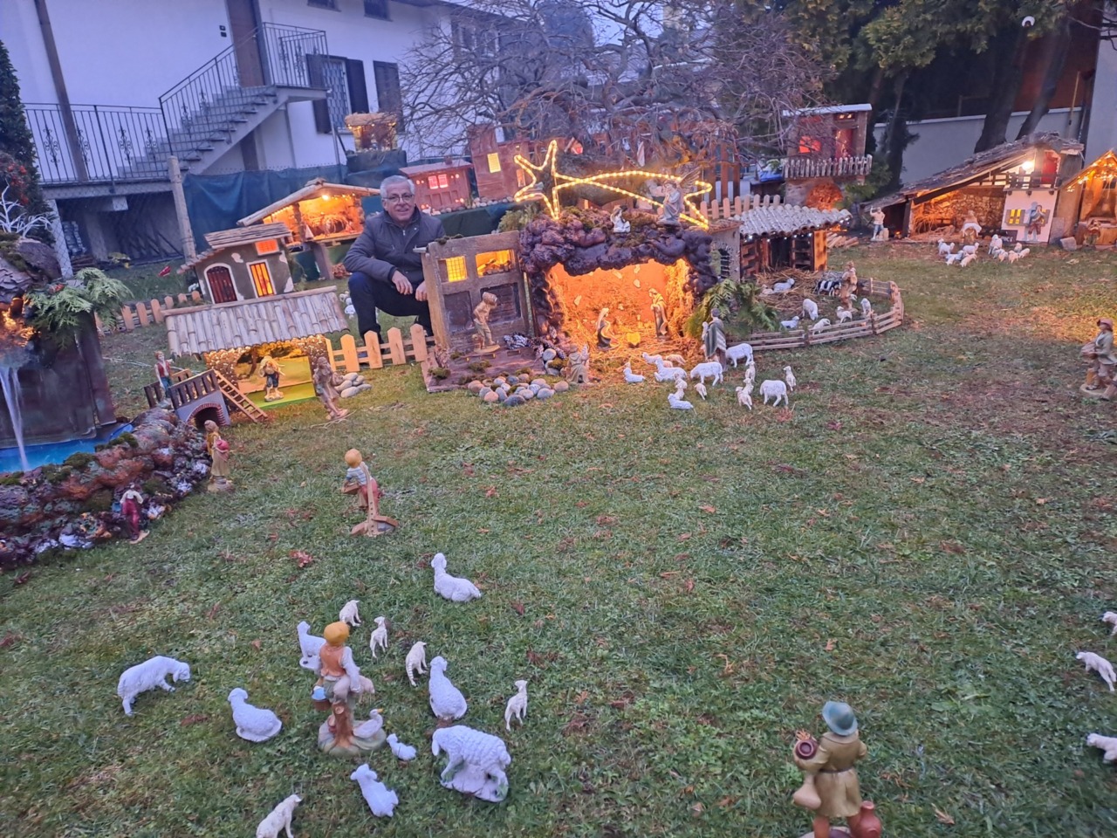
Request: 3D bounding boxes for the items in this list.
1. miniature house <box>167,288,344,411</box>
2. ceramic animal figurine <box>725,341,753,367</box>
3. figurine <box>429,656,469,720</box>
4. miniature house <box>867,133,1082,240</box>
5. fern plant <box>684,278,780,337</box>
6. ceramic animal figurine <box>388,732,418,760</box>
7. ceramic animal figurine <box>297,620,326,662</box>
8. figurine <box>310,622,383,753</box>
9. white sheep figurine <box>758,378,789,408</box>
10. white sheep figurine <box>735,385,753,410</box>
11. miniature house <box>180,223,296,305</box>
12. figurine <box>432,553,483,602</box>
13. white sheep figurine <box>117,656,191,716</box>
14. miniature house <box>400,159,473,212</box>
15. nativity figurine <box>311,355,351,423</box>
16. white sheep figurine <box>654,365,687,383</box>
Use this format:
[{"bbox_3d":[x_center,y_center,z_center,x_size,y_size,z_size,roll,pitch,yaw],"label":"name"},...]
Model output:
[{"bbox_3d":[-1.456,-0.330,3.994,0.828,0.476,0.331,-11,19,-22],"label":"miniature house"},{"bbox_3d":[0.912,-0.333,4.122,0.155,0.112,0.057,-7,18,-10],"label":"ceramic animal figurine"},{"bbox_3d":[-0.228,0.550,1.660,0.075,0.096,0.098,-7,17,-11],"label":"figurine"},{"bbox_3d":[3.891,-2.162,7.612,1.807,0.913,0.507,3,19,16],"label":"miniature house"},{"bbox_3d":[0.903,-0.599,4.288,0.460,0.290,0.330,-5,18,-5],"label":"fern plant"},{"bbox_3d":[-0.295,0.617,1.530,0.054,0.039,0.031,-1,18,10],"label":"ceramic animal figurine"},{"bbox_3d":[-0.533,0.516,1.830,0.122,0.108,0.062,6,19,29],"label":"ceramic animal figurine"},{"bbox_3d":[-0.410,0.503,1.543,0.129,0.262,0.114,-2,18,5],"label":"figurine"},{"bbox_3d":[0.905,-0.116,3.365,0.135,0.112,0.053,3,19,21],"label":"white sheep figurine"},{"bbox_3d":[0.765,-0.089,3.330,0.042,0.088,0.082,-12,19,-25],"label":"white sheep figurine"},{"bbox_3d":[-2.595,-1.270,6.600,0.770,0.590,0.400,-16,18,-23],"label":"miniature house"},{"bbox_3d":[-0.279,0.438,2.231,0.132,0.113,0.062,0,18,12],"label":"figurine"},{"bbox_3d":[-0.950,0.616,1.917,0.158,0.108,0.060,-15,21,-32],"label":"white sheep figurine"},{"bbox_3d":[-1.142,-2.186,7.550,0.580,0.420,0.310,-14,18,-21],"label":"miniature house"},{"bbox_3d":[-0.994,-0.133,3.530,0.125,0.275,0.100,10,22,39],"label":"nativity figurine"},{"bbox_3d":[0.522,-0.234,3.703,0.150,0.115,0.060,-4,18,-2],"label":"white sheep figurine"}]

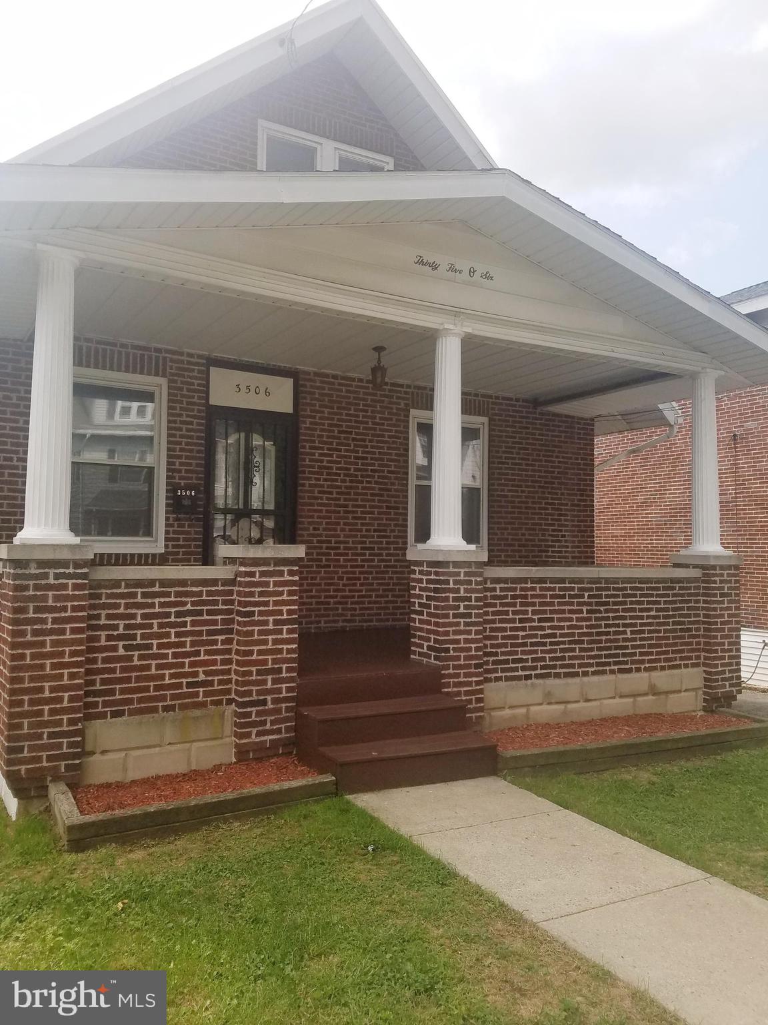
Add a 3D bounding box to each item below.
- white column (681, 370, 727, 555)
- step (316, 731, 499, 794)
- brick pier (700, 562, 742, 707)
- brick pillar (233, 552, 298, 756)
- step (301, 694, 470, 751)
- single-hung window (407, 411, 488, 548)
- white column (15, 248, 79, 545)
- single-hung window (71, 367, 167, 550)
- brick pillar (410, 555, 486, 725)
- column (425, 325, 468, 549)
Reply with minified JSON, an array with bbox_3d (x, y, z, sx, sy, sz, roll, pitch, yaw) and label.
[{"bbox_3d":[3.294,-0.481,7.878,0.350,1.830,0.350,2,-4,-29],"label":"white column"},{"bbox_3d":[0.172,1.711,5.306,1.180,0.205,0.370,2,-4,-29],"label":"step"},{"bbox_3d":[3.291,1.224,7.793,0.419,1.405,0.419,2,-4,-29],"label":"brick pier"},{"bbox_3d":[-0.891,1.008,5.503,0.419,1.357,0.419,2,-4,-29],"label":"brick pillar"},{"bbox_3d":[-0.001,1.519,5.646,1.210,0.210,0.405,2,-4,-29],"label":"step"},{"bbox_3d":[0.766,-0.342,9.205,1.120,1.670,0.110,2,-4,-29],"label":"single-hung window"},{"bbox_3d":[-2.118,-0.712,4.911,0.350,1.840,0.350,2,-4,-29],"label":"white column"},{"bbox_3d":[-2.651,-0.482,7.332,1.110,1.718,0.110,2,-4,-29],"label":"single-hung window"},{"bbox_3d":[0.508,1.032,6.090,0.410,1.277,0.420,2,-3,-29],"label":"brick pillar"},{"bbox_3d":[0.528,-0.598,6.362,0.350,1.813,0.350,1,-3,0],"label":"column"}]

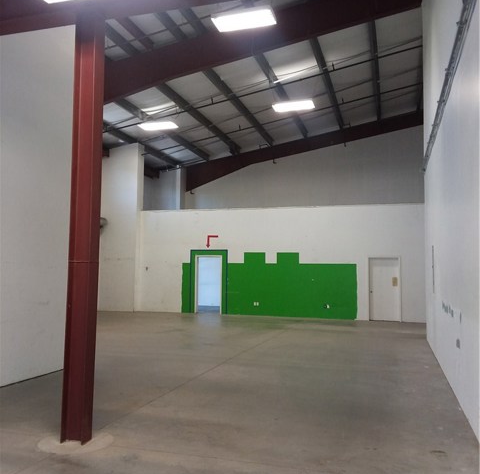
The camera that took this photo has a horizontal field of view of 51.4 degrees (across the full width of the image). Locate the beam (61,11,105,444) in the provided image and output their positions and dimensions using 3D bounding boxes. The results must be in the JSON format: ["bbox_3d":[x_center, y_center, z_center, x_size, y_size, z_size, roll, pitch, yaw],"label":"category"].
[{"bbox_3d":[-1.436,-0.138,4.617,0.215,3.947,0.162,0,-4,17],"label":"beam"}]

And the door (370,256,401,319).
[{"bbox_3d":[4.636,1.669,16.031,0.974,2.033,0.060,0,-4,17],"label":"door"}]

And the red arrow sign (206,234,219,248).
[{"bbox_3d":[-1.003,0.164,17.870,0.458,0.452,0.020,0,-4,17],"label":"red arrow sign"}]

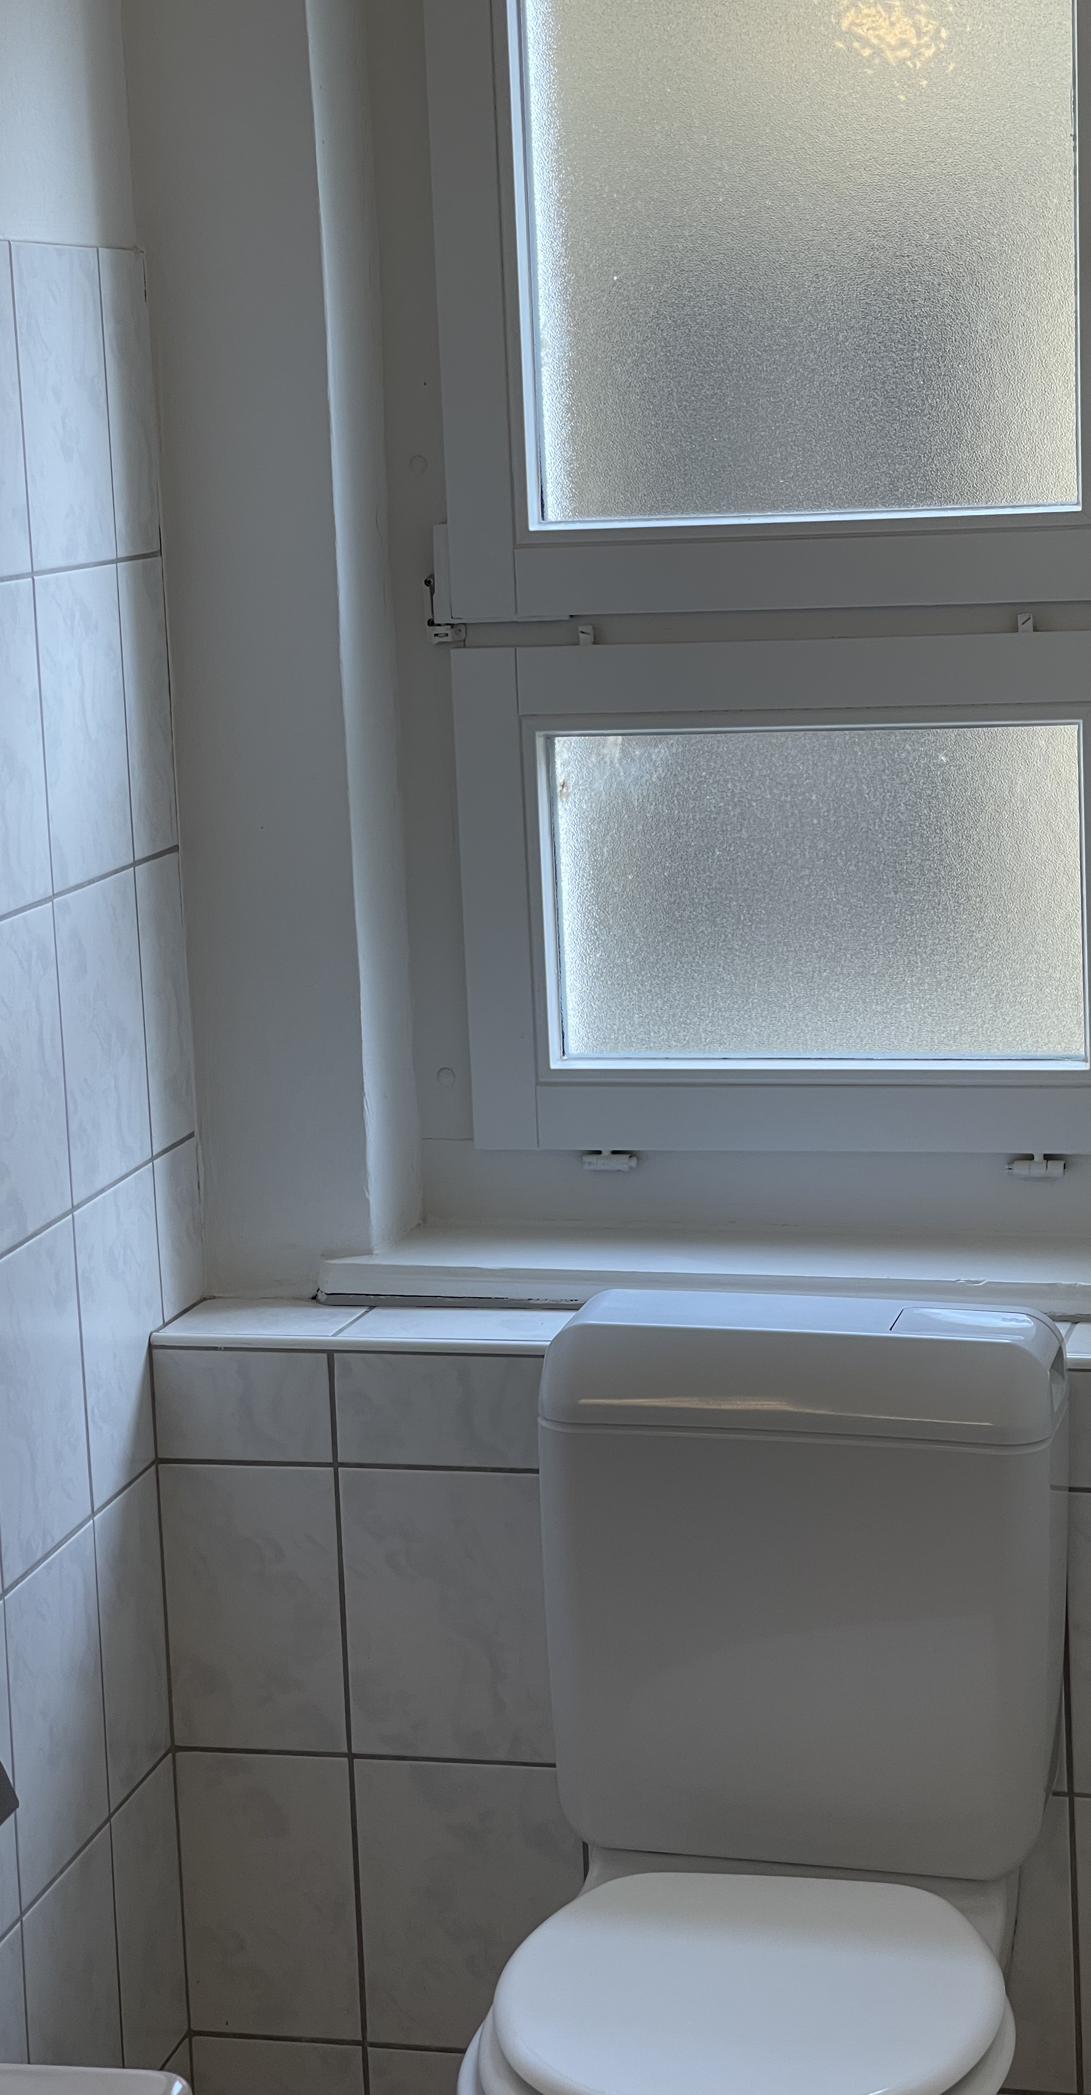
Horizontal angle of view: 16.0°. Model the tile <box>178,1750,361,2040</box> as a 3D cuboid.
[{"bbox_3d":[-0.235,0.725,3.316,0.156,0.249,0.009,0,9,16],"label":"tile"}]

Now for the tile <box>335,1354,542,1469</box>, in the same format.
[{"bbox_3d":[-0.078,0.302,3.207,0.200,0.097,0.009,0,9,16],"label":"tile"}]

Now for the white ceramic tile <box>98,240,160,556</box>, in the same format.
[{"bbox_3d":[-0.350,-0.537,3.231,0.009,0.251,0.114,0,10,13],"label":"white ceramic tile"}]

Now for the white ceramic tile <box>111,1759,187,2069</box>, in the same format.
[{"bbox_3d":[-0.335,0.737,3.244,0.009,0.248,0.158,0,10,13],"label":"white ceramic tile"}]

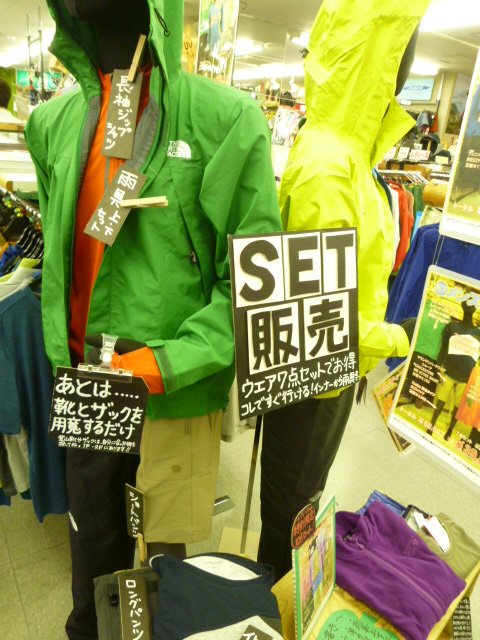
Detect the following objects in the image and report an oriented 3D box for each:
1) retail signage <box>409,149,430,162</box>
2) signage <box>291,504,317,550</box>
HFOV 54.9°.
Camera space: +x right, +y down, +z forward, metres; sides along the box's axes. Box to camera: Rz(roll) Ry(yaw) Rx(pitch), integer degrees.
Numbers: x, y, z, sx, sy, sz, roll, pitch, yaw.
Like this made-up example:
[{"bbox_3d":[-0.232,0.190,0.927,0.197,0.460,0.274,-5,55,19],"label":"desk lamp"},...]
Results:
[{"bbox_3d":[1.478,-1.358,3.800,0.160,0.082,0.008,10,16,16],"label":"retail signage"},{"bbox_3d":[0.146,0.469,1.050,0.005,0.094,0.112,8,21,35],"label":"signage"}]

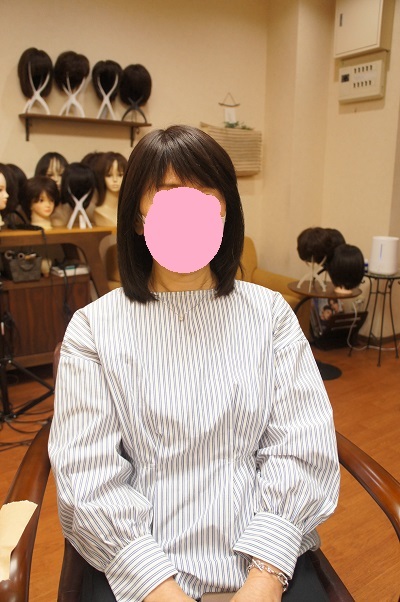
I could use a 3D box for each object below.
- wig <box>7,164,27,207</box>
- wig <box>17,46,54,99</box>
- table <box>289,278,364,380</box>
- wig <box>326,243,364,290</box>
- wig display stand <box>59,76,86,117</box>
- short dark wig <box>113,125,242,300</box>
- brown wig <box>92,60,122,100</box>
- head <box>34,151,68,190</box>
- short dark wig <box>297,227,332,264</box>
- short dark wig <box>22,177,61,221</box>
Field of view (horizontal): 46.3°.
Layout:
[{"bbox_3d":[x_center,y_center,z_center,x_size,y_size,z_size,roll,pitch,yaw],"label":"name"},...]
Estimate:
[{"bbox_3d":[-1.156,-0.706,2.876,0.200,0.257,0.220,-9,17,-33],"label":"wig"},{"bbox_3d":[-0.957,-1.323,2.720,0.200,0.285,0.220,-7,15,-26],"label":"wig"},{"bbox_3d":[0.748,0.182,2.844,0.420,0.520,0.420,0,13,0],"label":"table"},{"bbox_3d":[0.898,-0.201,2.861,0.220,0.300,0.235,3,14,14],"label":"wig"},{"bbox_3d":[-0.788,-1.296,2.851,0.165,0.340,0.165,-6,15,-24],"label":"wig display stand"},{"bbox_3d":[-0.035,-0.155,0.860,0.232,0.318,0.230,0,14,-2],"label":"short dark wig"},{"bbox_3d":[-0.576,-1.375,2.930,0.195,0.255,0.215,-5,14,-19],"label":"brown wig"},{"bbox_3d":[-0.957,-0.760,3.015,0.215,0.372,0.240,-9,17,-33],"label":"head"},{"bbox_3d":[0.666,-0.324,2.733,0.205,0.215,0.220,2,14,10],"label":"short dark wig"},{"bbox_3d":[-0.905,-0.585,2.680,0.220,0.250,0.200,13,19,44],"label":"short dark wig"}]

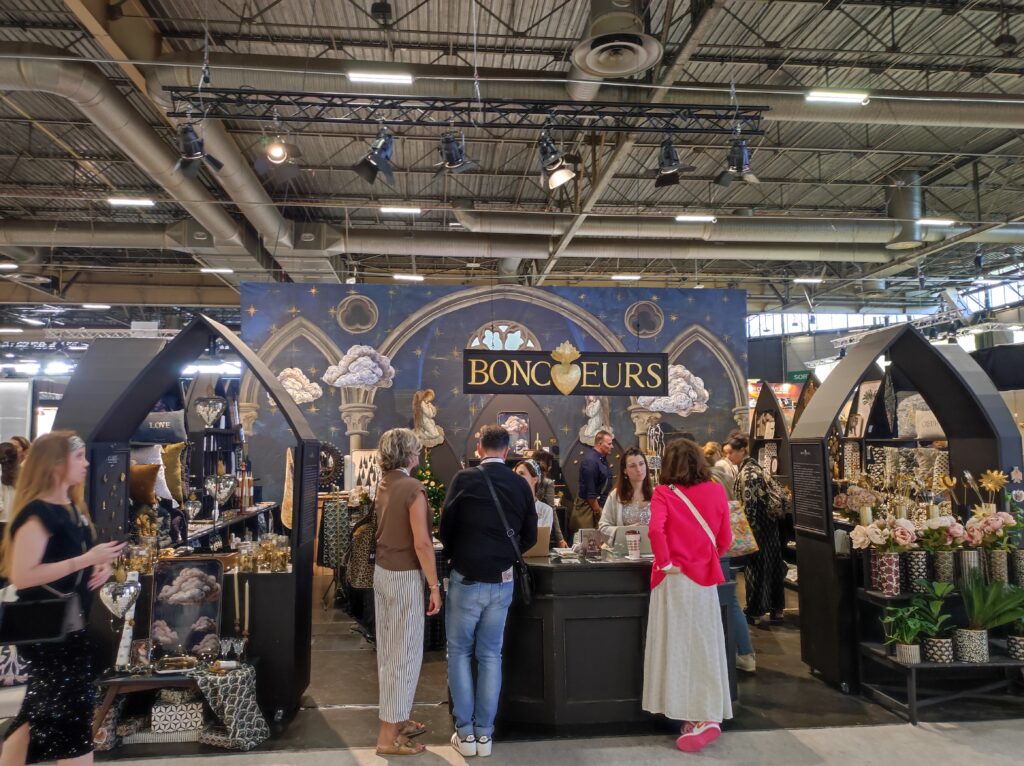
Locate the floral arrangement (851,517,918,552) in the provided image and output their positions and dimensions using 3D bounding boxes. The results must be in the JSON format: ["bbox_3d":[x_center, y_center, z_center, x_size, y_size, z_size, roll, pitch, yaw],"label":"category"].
[{"bbox_3d":[2.360,0.960,4.680,0.390,0.230,0.300,0,-5,-5],"label":"floral arrangement"}]

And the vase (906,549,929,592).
[{"bbox_3d":[2.572,1.192,4.693,0.108,0.260,0.108,0,-4,-5],"label":"vase"}]

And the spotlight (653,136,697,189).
[{"bbox_3d":[1.639,-2.238,7.500,0.420,0.420,0.380,-2,32,17],"label":"spotlight"}]

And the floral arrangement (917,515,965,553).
[{"bbox_3d":[2.761,0.970,4.760,0.280,0.235,0.250,0,-5,-5],"label":"floral arrangement"}]

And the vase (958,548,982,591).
[{"bbox_3d":[2.912,1.187,4.700,0.115,0.265,0.115,0,-4,-5],"label":"vase"}]

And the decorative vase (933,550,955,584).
[{"bbox_3d":[2.796,1.217,4.770,0.107,0.255,0.107,0,-5,0],"label":"decorative vase"}]

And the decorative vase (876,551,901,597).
[{"bbox_3d":[2.338,1.183,4.587,0.112,0.265,0.112,0,-4,-5],"label":"decorative vase"}]

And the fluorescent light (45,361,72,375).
[{"bbox_3d":[-7.623,-0.261,12.418,0.480,0.180,0.180,0,-5,-5],"label":"fluorescent light"}]

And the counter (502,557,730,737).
[{"bbox_3d":[0.503,1.547,4.687,1.834,0.920,0.720,0,-5,-5],"label":"counter"}]

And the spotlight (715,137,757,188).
[{"bbox_3d":[2.338,-2.291,7.694,0.410,0.330,0.420,0,-49,-5],"label":"spotlight"}]

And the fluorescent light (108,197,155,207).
[{"bbox_3d":[-13.418,-6.387,26.054,1.500,0.100,0.170,0,-5,-5],"label":"fluorescent light"}]

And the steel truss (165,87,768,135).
[{"bbox_3d":[-0.351,-2.703,7.419,6.000,0.260,0.290,0,-5,-5],"label":"steel truss"}]

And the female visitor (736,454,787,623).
[{"bbox_3d":[2.253,1.318,6.720,0.480,1.650,0.420,-2,-5,24],"label":"female visitor"}]

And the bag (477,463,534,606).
[{"bbox_3d":[-0.035,0.824,3.990,0.300,0.730,0.280,0,-5,-6],"label":"bag"}]

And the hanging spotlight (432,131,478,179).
[{"bbox_3d":[-0.558,-2.268,7.300,0.380,0.410,0.360,-2,16,19],"label":"hanging spotlight"}]

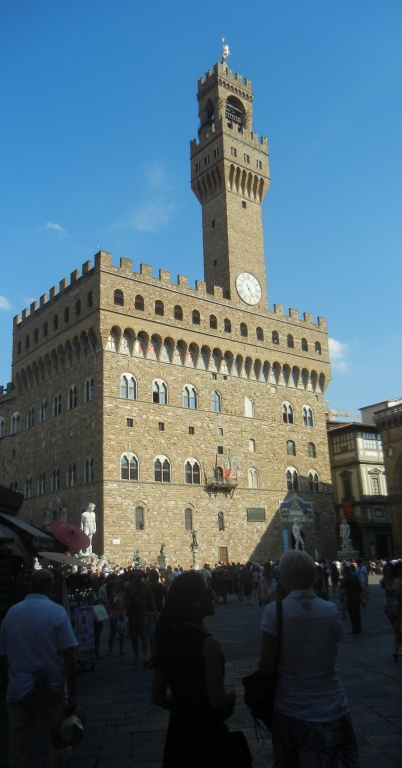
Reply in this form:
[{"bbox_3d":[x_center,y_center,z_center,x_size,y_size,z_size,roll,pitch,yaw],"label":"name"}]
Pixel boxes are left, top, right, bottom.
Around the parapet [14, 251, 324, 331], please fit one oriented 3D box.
[{"bbox_3d":[-4.489,-9.879,111.299,44.109,3.002,28.249,10,-19,-37],"label":"parapet"}]

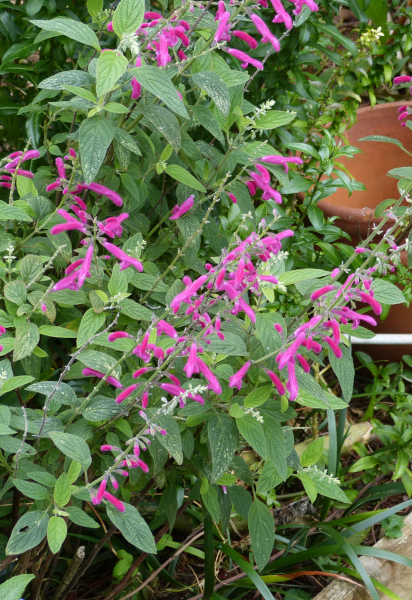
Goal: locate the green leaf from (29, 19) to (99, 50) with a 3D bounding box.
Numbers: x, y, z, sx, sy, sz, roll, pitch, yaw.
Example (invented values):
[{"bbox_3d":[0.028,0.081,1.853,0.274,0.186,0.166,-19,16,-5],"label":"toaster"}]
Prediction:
[{"bbox_3d":[-0.140,-0.265,1.570,0.077,0.012,0.027,23,45,-6],"label":"green leaf"}]

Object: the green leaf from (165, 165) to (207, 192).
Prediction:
[{"bbox_3d":[-0.021,-0.126,1.630,0.053,0.009,0.022,33,42,11],"label":"green leaf"}]

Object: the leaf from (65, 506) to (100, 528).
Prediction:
[{"bbox_3d":[-0.124,0.219,1.580,0.038,0.007,0.018,27,44,12],"label":"leaf"}]

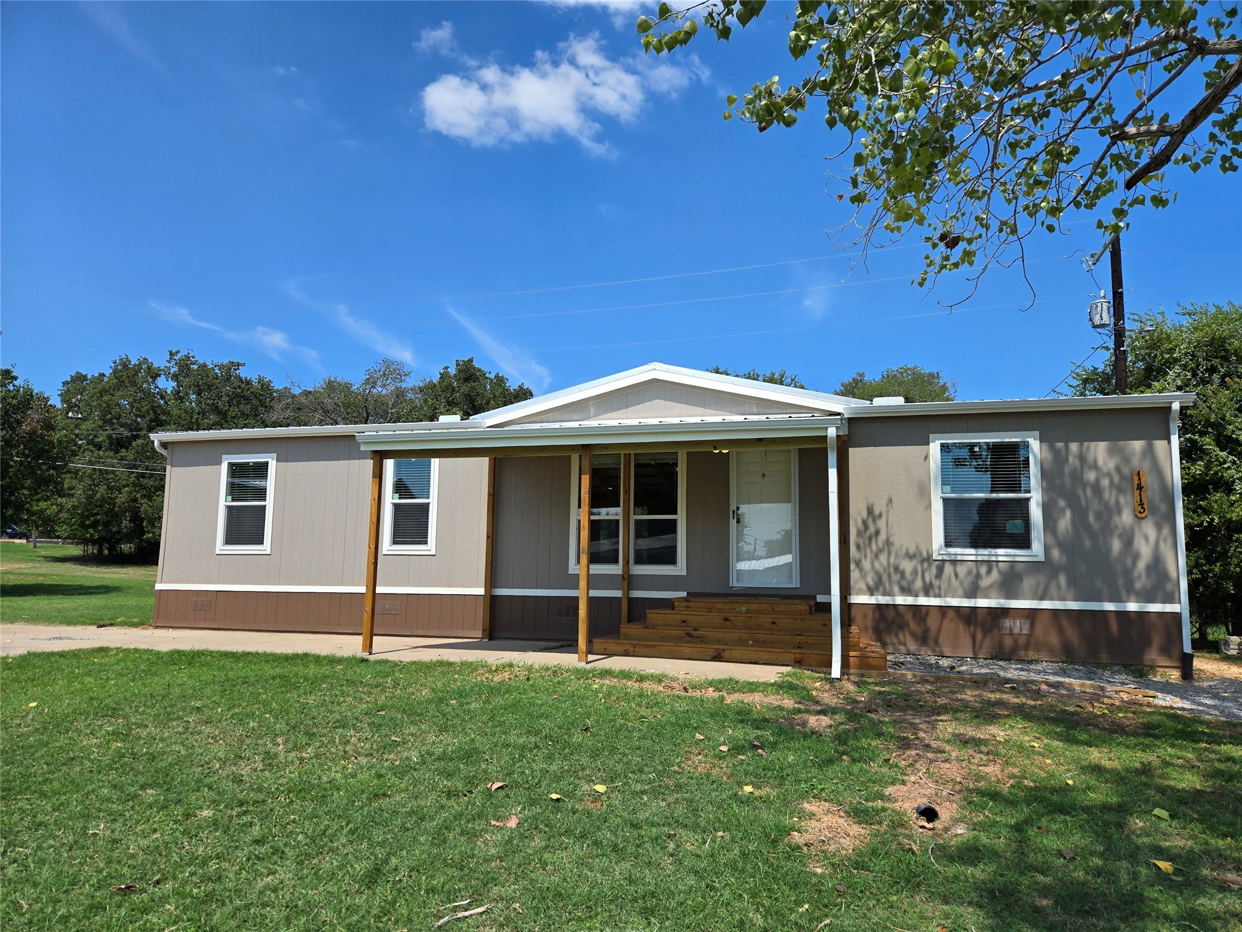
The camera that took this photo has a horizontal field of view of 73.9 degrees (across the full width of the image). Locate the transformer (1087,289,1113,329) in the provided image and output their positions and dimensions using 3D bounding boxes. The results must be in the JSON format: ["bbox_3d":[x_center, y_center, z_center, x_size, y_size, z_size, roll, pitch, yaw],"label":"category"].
[{"bbox_3d":[10.846,-3.535,18.673,0.480,0.920,0.420,-3,-7,31],"label":"transformer"}]

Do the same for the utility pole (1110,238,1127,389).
[{"bbox_3d":[11.135,-0.958,18.296,0.270,8.790,0.270,-1,-7,16],"label":"utility pole"}]

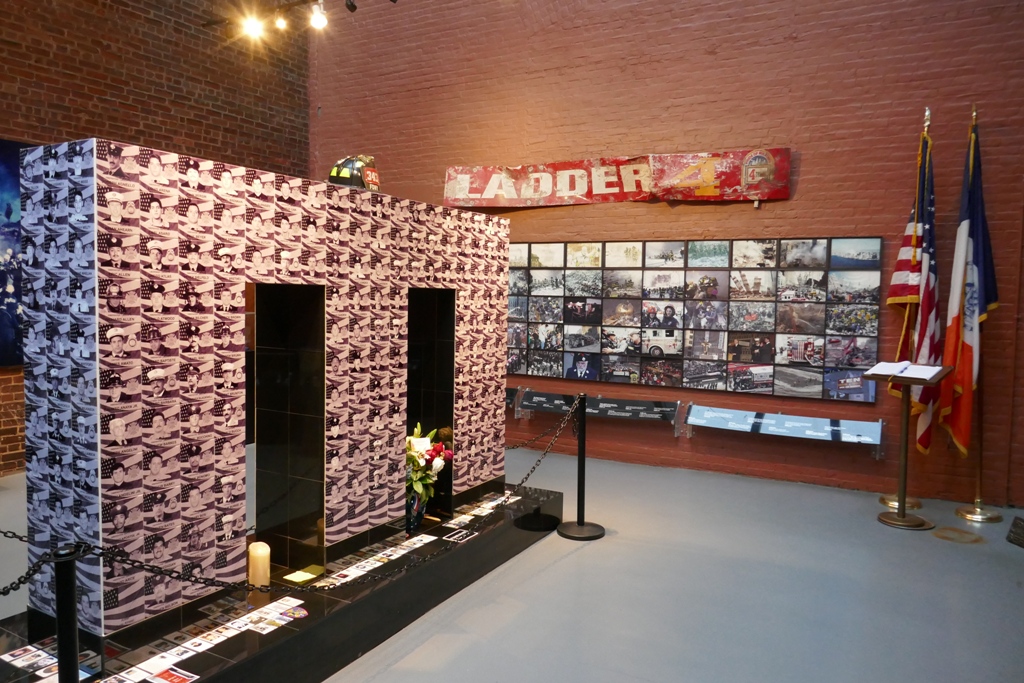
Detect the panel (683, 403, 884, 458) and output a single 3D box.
[{"bbox_3d":[2.354,0.783,6.266,1.630,0.330,0.210,3,4,25],"label":"panel"}]

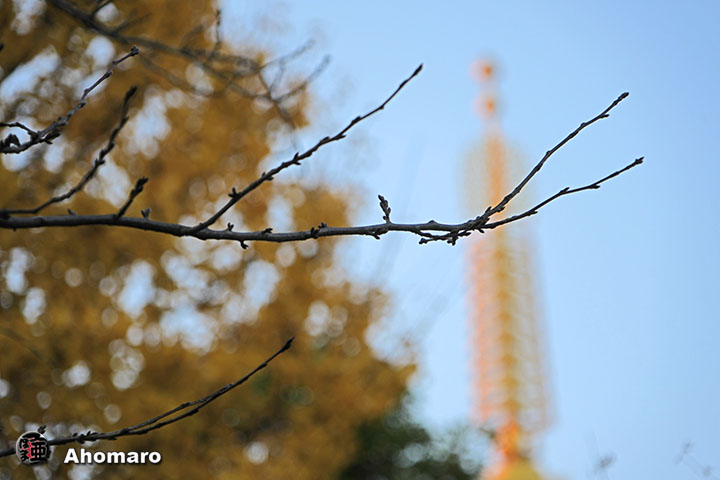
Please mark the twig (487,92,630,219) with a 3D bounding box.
[{"bbox_3d":[0.224,-0.098,3.700,0.216,0.019,0.027,-41,0,0],"label":"twig"}]

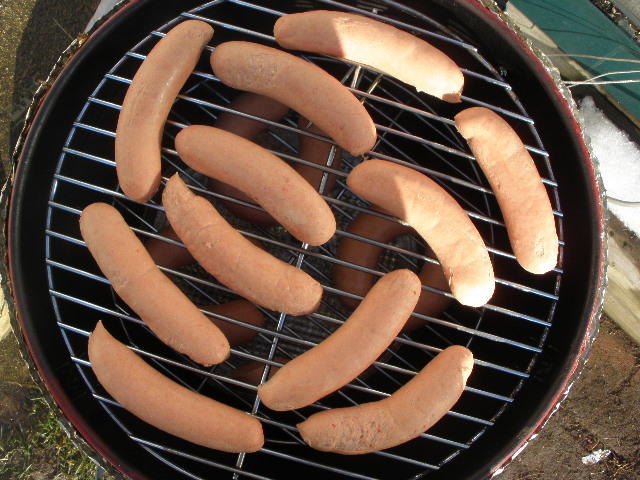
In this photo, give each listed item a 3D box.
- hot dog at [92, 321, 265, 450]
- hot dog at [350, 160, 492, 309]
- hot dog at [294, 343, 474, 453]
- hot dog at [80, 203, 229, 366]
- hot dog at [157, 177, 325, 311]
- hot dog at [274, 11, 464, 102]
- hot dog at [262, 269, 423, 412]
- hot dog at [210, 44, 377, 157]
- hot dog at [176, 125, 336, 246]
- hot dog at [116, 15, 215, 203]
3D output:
[{"bbox_3d":[-0.106,0.113,0.471,0.146,0.033,0.041,31,87,0],"label":"hot dog"},{"bbox_3d":[0.081,-0.011,0.483,0.050,0.035,0.136,-43,90,-3],"label":"hot dog"},{"bbox_3d":[0.054,0.122,0.477,0.135,0.035,0.047,-26,89,-3],"label":"hot dog"},{"bbox_3d":[-0.122,0.035,0.474,0.038,0.034,0.146,-41,89,-3],"label":"hot dog"},{"bbox_3d":[-0.062,0.010,0.477,0.140,0.035,0.041,37,87,0],"label":"hot dog"},{"bbox_3d":[0.039,-0.141,0.487,0.145,0.034,0.039,19,87,-1],"label":"hot dog"},{"bbox_3d":[0.020,0.076,0.477,0.142,0.034,0.042,-41,90,-3],"label":"hot dog"},{"bbox_3d":[-0.015,-0.110,0.484,0.134,0.033,0.043,30,87,-1],"label":"hot dog"},{"bbox_3d":[-0.043,-0.044,0.480,0.134,0.034,0.041,34,87,0],"label":"hot dog"},{"bbox_3d":[-0.120,-0.098,0.480,0.042,0.033,0.138,19,87,-1],"label":"hot dog"}]

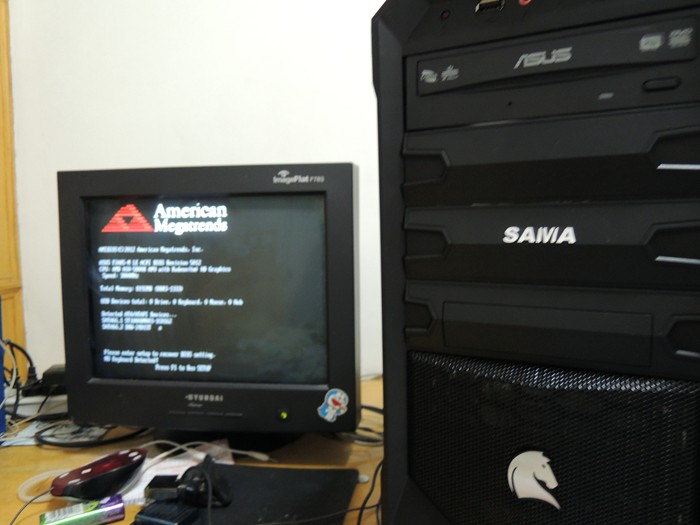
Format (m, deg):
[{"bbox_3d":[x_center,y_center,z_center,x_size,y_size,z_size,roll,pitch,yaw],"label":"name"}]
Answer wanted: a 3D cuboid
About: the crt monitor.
[{"bbox_3d":[-0.169,0.056,0.839,0.405,0.380,0.400,0,3,7],"label":"crt monitor"}]

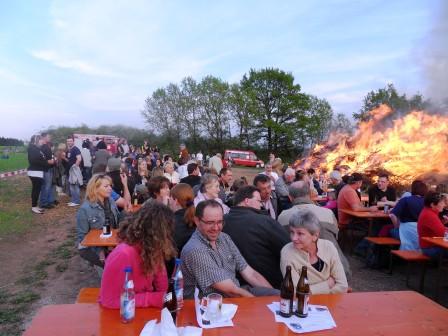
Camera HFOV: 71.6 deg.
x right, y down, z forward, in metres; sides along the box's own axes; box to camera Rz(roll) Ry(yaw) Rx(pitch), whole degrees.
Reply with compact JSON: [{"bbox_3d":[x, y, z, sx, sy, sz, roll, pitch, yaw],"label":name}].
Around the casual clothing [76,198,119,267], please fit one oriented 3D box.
[{"bbox_3d":[-1.340,0.766,3.311,0.480,0.850,0.520,-3,5,-41],"label":"casual clothing"}]

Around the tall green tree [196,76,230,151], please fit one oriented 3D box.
[{"bbox_3d":[-1.690,-8.129,50.000,5.600,13.000,5.600,1,4,0],"label":"tall green tree"}]

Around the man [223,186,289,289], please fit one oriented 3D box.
[{"bbox_3d":[0.302,0.819,2.720,0.600,1.320,0.800,4,4,24],"label":"man"}]

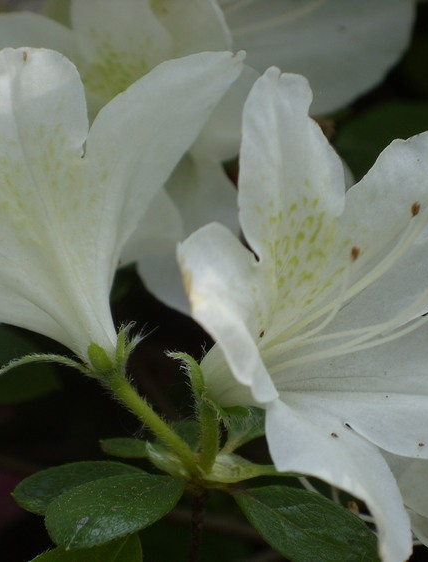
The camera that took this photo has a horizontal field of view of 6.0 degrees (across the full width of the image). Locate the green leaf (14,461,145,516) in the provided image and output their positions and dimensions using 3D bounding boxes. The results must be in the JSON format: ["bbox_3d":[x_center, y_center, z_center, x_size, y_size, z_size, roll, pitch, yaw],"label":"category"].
[{"bbox_3d":[-0.017,0.030,0.602,0.026,0.005,0.013,-5,34,7],"label":"green leaf"}]

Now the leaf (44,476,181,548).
[{"bbox_3d":[-0.014,0.033,0.590,0.014,0.005,0.028,25,37,30],"label":"leaf"}]

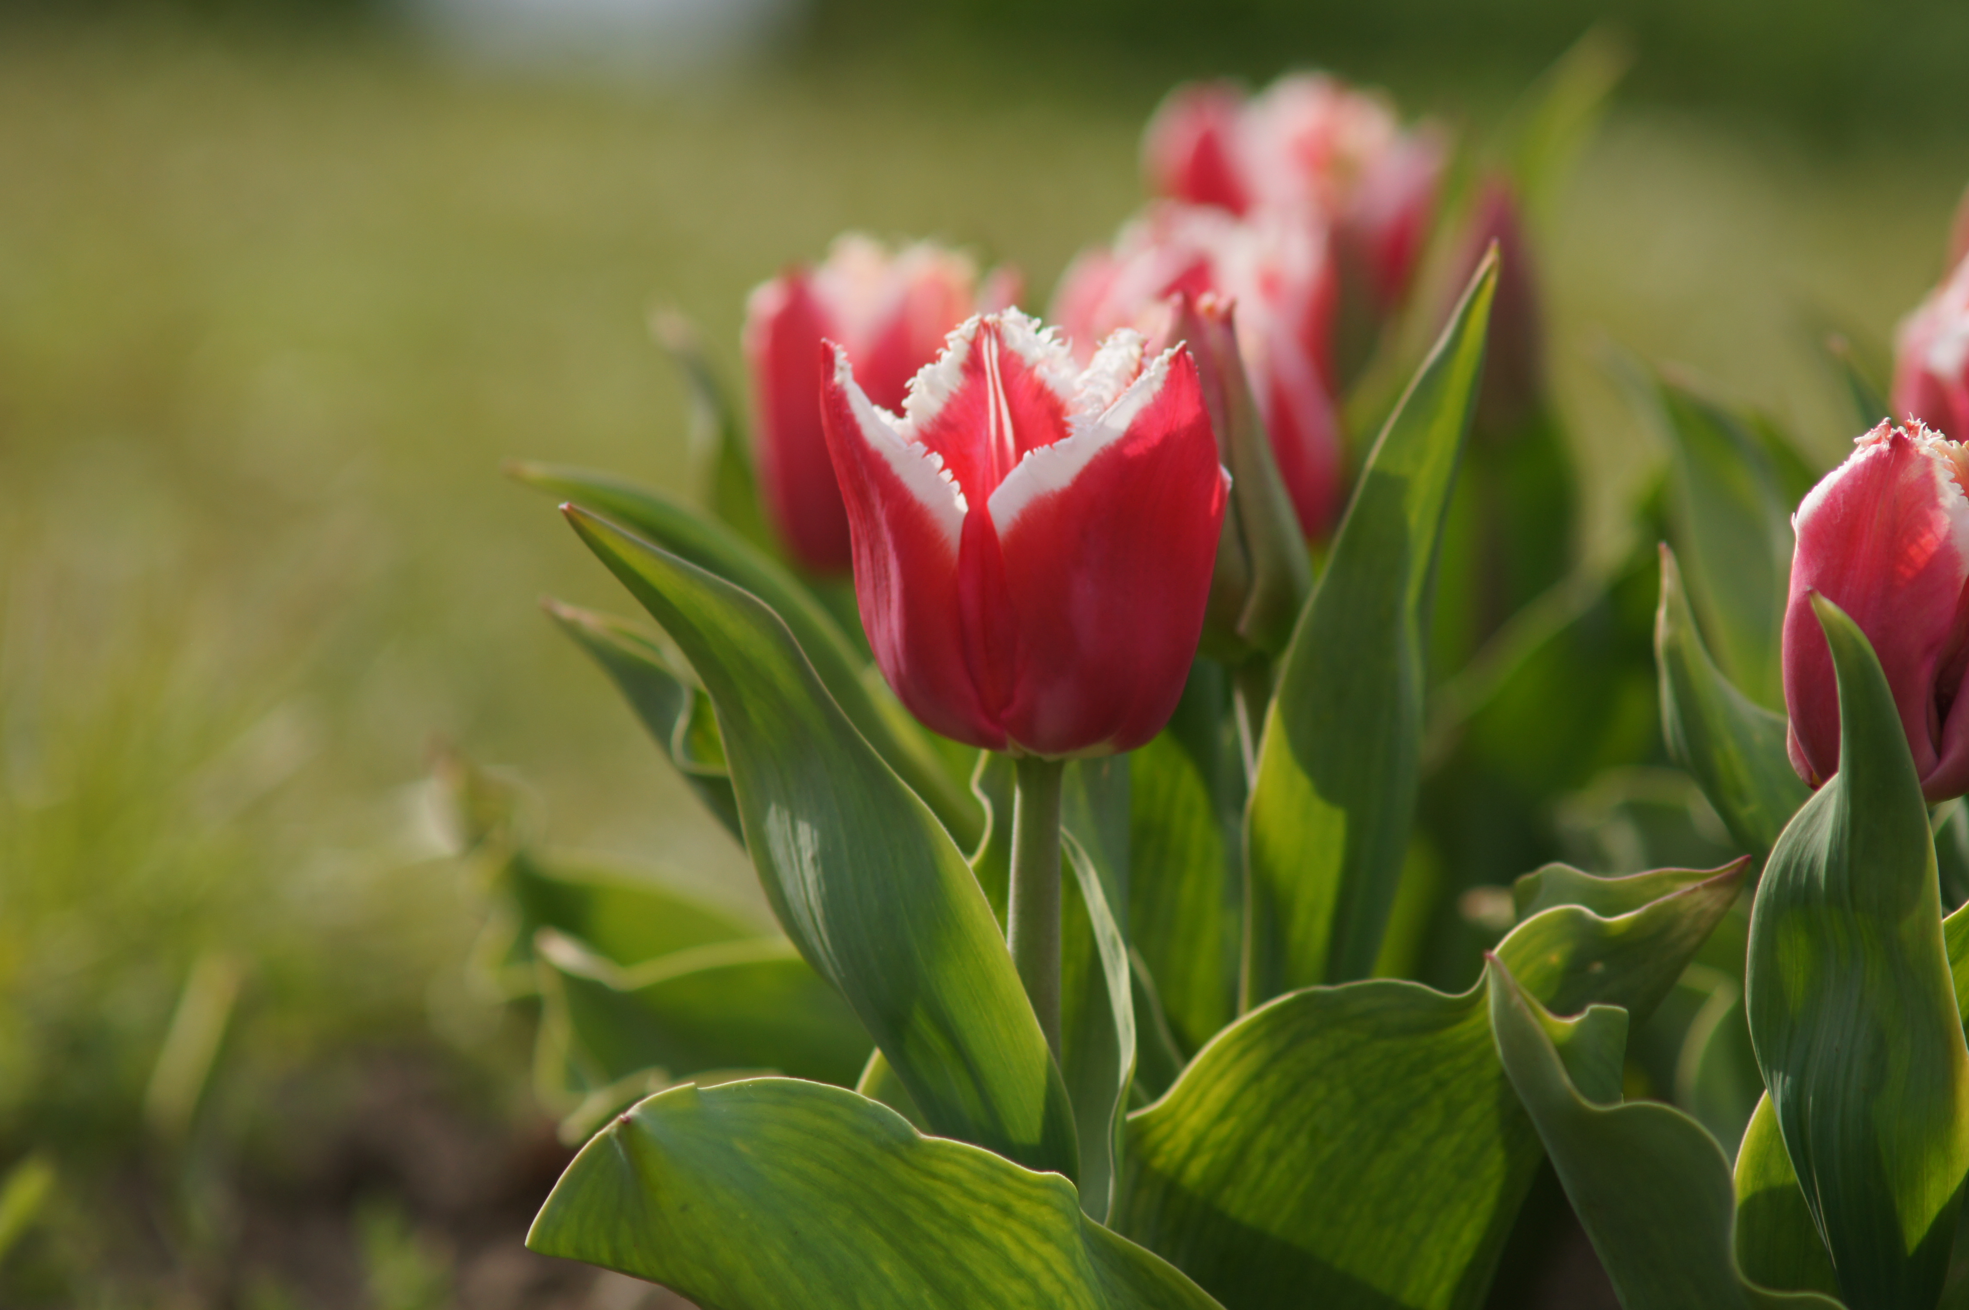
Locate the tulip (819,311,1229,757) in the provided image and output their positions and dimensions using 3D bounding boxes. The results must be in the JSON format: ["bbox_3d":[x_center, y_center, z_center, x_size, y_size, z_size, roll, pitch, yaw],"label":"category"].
[{"bbox_3d":[0.005,-0.017,2.400,0.057,0.062,0.055,0,4,0],"label":"tulip"}]

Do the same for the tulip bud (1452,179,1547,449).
[{"bbox_3d":[0.091,-0.061,3.050,0.019,0.049,0.018,0,4,0],"label":"tulip bud"}]

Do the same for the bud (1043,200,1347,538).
[{"bbox_3d":[0.033,-0.044,2.650,0.044,0.051,0.045,0,6,0],"label":"bud"}]

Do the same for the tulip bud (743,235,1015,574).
[{"bbox_3d":[-0.016,-0.037,2.580,0.041,0.050,0.041,0,6,0],"label":"tulip bud"}]

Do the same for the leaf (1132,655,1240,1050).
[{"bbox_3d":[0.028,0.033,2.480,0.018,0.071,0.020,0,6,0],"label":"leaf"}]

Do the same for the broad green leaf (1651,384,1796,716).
[{"bbox_3d":[0.118,-0.015,2.750,0.025,0.060,0.018,0,4,0],"label":"broad green leaf"}]

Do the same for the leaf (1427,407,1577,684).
[{"bbox_3d":[0.082,-0.014,2.740,0.025,0.055,0.020,0,6,0],"label":"leaf"}]

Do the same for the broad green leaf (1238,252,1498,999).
[{"bbox_3d":[0.055,-0.003,2.460,0.036,0.110,0.022,0,4,0],"label":"broad green leaf"}]

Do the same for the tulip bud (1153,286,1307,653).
[{"bbox_3d":[0.036,-0.026,2.470,0.023,0.053,0.024,-4,6,0],"label":"tulip bud"}]

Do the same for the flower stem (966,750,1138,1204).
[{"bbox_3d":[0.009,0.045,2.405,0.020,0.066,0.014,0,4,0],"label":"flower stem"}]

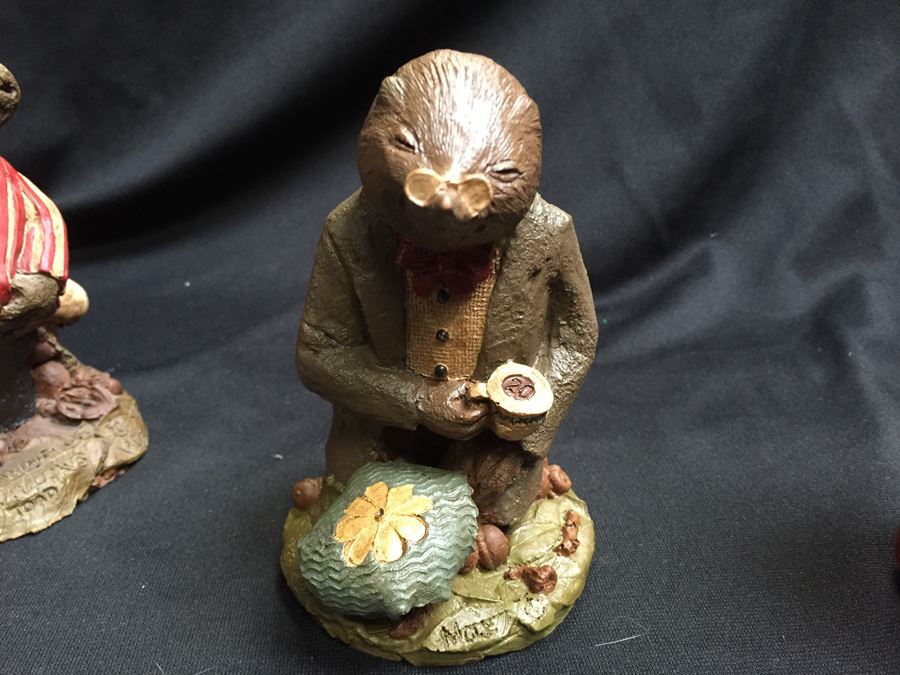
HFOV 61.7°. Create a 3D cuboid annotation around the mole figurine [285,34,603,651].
[{"bbox_3d":[-0.004,0.001,0.255,0.122,0.182,0.119,2,28,4],"label":"mole figurine"}]

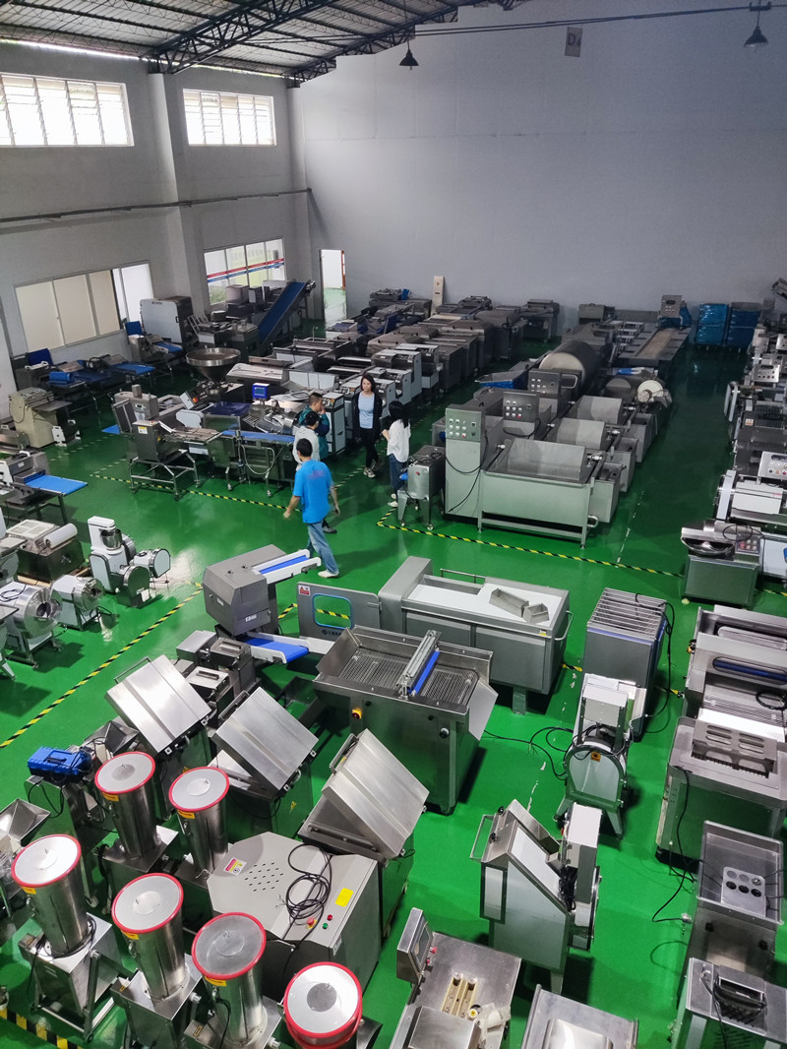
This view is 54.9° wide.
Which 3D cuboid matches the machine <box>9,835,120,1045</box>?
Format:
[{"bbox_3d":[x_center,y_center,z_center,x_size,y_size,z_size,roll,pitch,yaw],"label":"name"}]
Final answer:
[{"bbox_3d":[-1.954,2.410,4.503,0.520,1.160,0.430,10,28,21],"label":"machine"}]

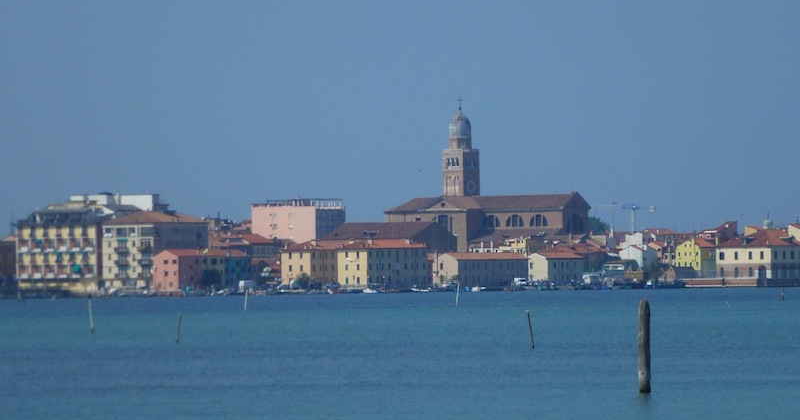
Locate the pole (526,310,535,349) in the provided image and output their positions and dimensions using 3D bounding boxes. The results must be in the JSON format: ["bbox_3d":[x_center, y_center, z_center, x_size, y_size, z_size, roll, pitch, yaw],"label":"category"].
[{"bbox_3d":[5.848,5.345,223.012,0.116,1.706,0.116,-9,-1,0],"label":"pole"}]

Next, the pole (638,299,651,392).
[{"bbox_3d":[6.545,3.644,133.518,0.313,2.528,0.313,0,-1,0],"label":"pole"}]

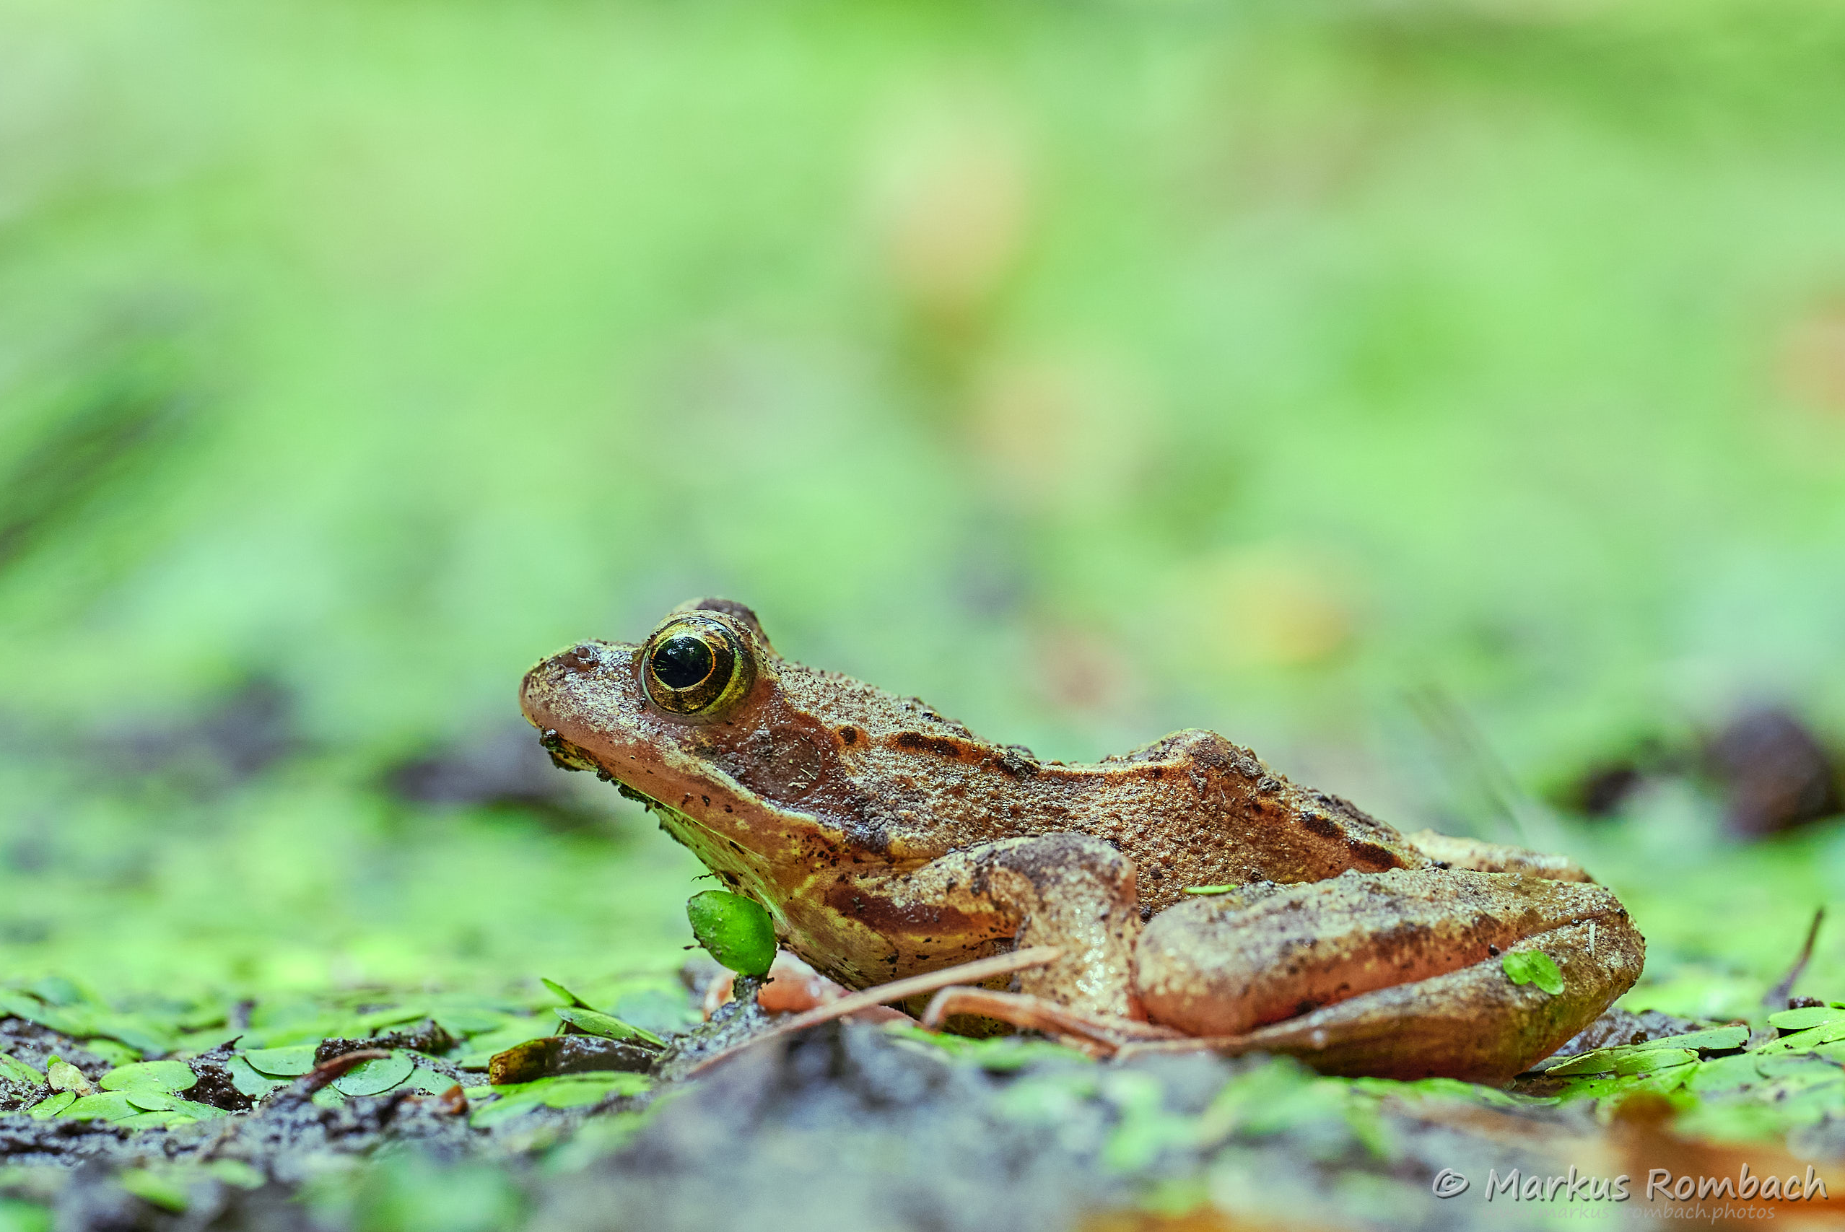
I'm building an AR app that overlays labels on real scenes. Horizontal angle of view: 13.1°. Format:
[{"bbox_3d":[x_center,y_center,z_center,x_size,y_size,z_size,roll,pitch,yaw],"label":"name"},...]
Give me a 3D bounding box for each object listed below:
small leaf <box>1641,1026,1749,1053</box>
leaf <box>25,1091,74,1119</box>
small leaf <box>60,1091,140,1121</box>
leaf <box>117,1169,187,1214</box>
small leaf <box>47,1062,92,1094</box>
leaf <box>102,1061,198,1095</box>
[{"bbox_3d":[0.045,0.025,0.471,0.006,0.001,0.004,0,12,0],"label":"small leaf"},{"bbox_3d":[-0.050,0.028,0.457,0.003,0.001,0.003,0,13,0],"label":"leaf"},{"bbox_3d":[-0.046,0.028,0.457,0.005,0.001,0.004,0,12,0],"label":"small leaf"},{"bbox_3d":[-0.042,0.031,0.440,0.004,0.001,0.004,0,19,0],"label":"leaf"},{"bbox_3d":[-0.049,0.027,0.463,0.003,0.001,0.003,0,19,0],"label":"small leaf"},{"bbox_3d":[-0.045,0.026,0.463,0.005,0.001,0.004,0,12,0],"label":"leaf"}]

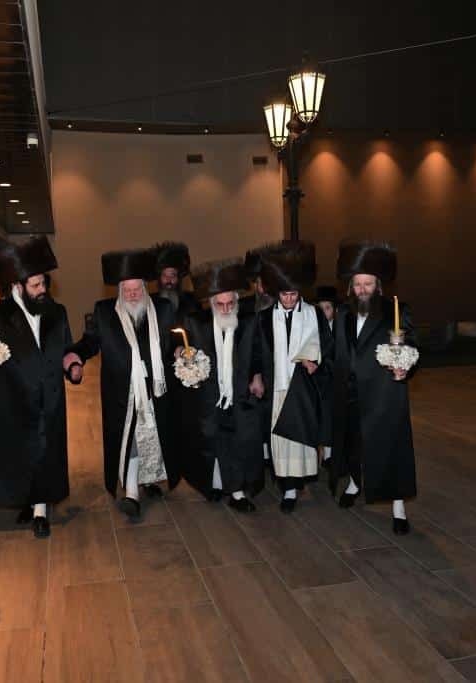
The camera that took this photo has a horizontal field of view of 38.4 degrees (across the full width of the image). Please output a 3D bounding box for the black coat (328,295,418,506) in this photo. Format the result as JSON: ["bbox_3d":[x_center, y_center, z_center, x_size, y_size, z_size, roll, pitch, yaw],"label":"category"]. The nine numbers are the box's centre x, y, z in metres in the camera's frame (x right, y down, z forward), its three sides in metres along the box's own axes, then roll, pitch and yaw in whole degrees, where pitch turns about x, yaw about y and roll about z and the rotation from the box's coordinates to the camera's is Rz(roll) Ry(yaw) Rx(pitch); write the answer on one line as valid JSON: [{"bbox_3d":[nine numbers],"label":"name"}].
[{"bbox_3d":[0.889,0.367,4.480,0.540,1.320,0.440,-1,5,16],"label":"black coat"}]

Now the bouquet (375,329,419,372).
[{"bbox_3d":[1.026,0.065,4.420,0.275,0.275,0.260,-2,5,0],"label":"bouquet"}]

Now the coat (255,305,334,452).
[{"bbox_3d":[0.423,0.265,5.020,0.560,1.070,0.400,-2,5,-5],"label":"coat"}]

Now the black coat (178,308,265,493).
[{"bbox_3d":[-0.121,0.463,5.020,0.600,1.320,0.480,-2,5,-6],"label":"black coat"}]

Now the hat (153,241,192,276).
[{"bbox_3d":[-0.601,-0.740,6.120,0.365,0.250,0.365,0,-2,-6],"label":"hat"}]

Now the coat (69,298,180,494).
[{"bbox_3d":[-0.811,0.366,4.920,0.720,1.370,0.420,-3,5,-8],"label":"coat"}]

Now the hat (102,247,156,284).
[{"bbox_3d":[-0.798,-0.549,5.000,0.400,0.235,0.400,-3,5,-10],"label":"hat"}]

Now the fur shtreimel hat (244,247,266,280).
[{"bbox_3d":[0.239,-0.687,6.050,0.370,0.250,0.370,-2,-1,-11],"label":"fur shtreimel hat"}]

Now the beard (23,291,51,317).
[{"bbox_3d":[-1.367,-0.254,4.630,0.140,0.170,0.165,10,11,44],"label":"beard"}]

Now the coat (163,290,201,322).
[{"bbox_3d":[-0.558,0.239,6.100,0.550,1.380,0.360,-2,5,-6],"label":"coat"}]

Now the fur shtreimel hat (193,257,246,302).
[{"bbox_3d":[-0.133,-0.456,4.900,0.380,0.230,0.380,-10,7,-6],"label":"fur shtreimel hat"}]

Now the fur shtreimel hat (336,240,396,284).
[{"bbox_3d":[0.884,-0.538,4.680,0.395,0.250,0.395,-2,-1,0],"label":"fur shtreimel hat"}]

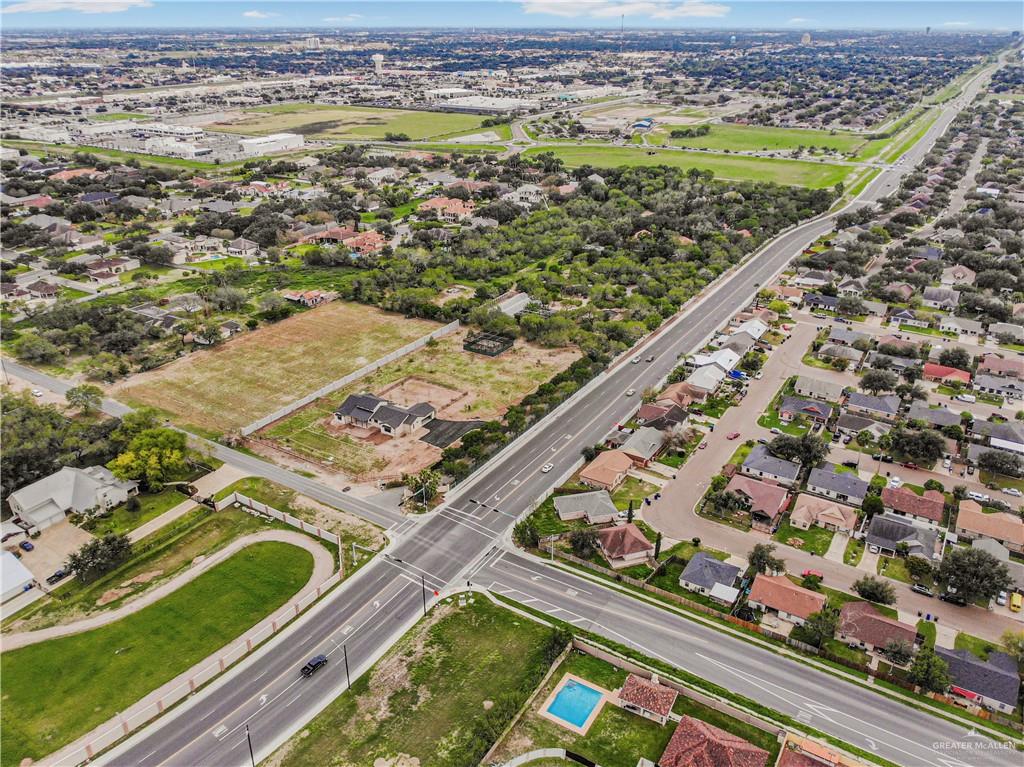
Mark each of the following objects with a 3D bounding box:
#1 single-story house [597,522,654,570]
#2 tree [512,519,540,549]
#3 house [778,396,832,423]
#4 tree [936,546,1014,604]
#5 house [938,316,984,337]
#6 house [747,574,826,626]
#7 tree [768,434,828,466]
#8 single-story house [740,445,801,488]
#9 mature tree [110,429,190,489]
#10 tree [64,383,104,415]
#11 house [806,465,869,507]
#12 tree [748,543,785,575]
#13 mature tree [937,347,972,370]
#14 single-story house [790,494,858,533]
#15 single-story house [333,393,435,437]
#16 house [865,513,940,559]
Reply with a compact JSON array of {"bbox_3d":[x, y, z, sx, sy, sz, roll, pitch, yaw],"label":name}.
[{"bbox_3d":[29.268,41.439,186.304,11.600,5.000,11.400,-8,28,-16],"label":"single-story house"},{"bbox_3d":[3.741,40.360,187.698,6.800,5.600,6.800,0,27,0],"label":"tree"},{"bbox_3d":[102.981,9.555,249.804,15.900,4.800,11.800,15,31,27],"label":"house"},{"bbox_3d":[111.201,46.325,170.817,17.500,9.500,16.500,0,27,0],"label":"tree"},{"bbox_3d":[203.450,-26.885,320.874,16.100,5.000,13.000,14,30,25],"label":"house"},{"bbox_3d":[65.736,50.078,168.204,16.000,5.000,13.000,14,30,25],"label":"house"},{"bbox_3d":[88.410,20.850,219.060,16.800,9.000,11.800,5,27,9],"label":"tree"},{"bbox_3d":[80.070,24.370,216.770,14.800,4.800,14.200,16,31,29],"label":"single-story house"},{"bbox_3d":[-108.589,22.511,212.588,22.000,13.500,19.000,0,27,0],"label":"mature tree"},{"bbox_3d":[-149.360,6.330,246.880,12.300,9.800,12.000,0,27,0],"label":"tree"},{"bbox_3d":[96.100,28.560,208.480,15.000,4.800,13.800,15,31,27],"label":"house"},{"bbox_3d":[63.030,43.380,175.750,8.500,7.900,8.300,0,27,0],"label":"tree"},{"bbox_3d":[173.860,-9.730,278.860,10.800,9.600,10.600,0,27,0],"label":"mature tree"},{"bbox_3d":[86.395,36.561,196.227,15.100,4.900,12.800,15,30,27],"label":"single-story house"},{"bbox_3d":[-44.798,10.191,245.500,29.500,6.000,20.000,14,30,25],"label":"single-story house"},{"bbox_3d":[103.759,40.542,188.404,15.400,4.900,15.700,16,31,28],"label":"house"}]

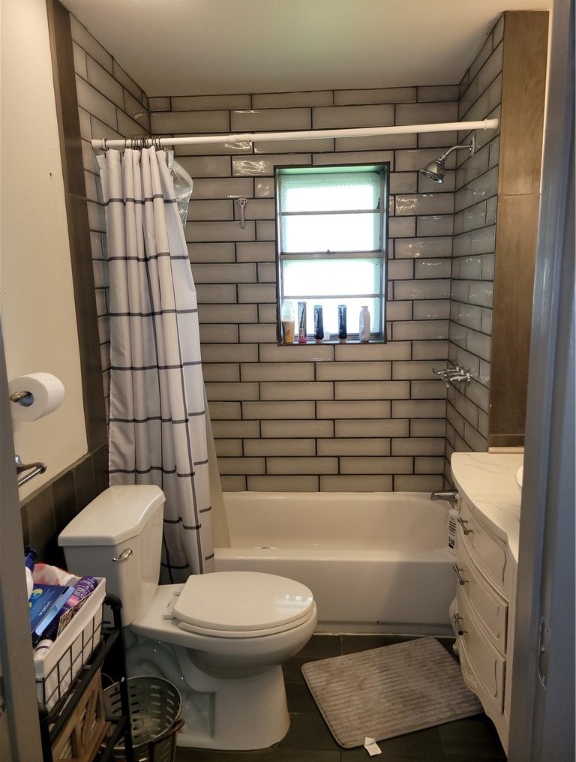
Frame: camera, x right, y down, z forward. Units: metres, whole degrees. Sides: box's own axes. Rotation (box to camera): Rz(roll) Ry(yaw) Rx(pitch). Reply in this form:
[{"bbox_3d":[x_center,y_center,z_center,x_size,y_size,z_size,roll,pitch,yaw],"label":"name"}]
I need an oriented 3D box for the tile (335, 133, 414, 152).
[{"bbox_3d":[0.438,-1.206,2.873,0.405,0.102,0.010,-1,11,3],"label":"tile"}]

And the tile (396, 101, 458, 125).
[{"bbox_3d":[0.679,-1.313,2.839,0.298,0.102,0.010,-1,11,3],"label":"tile"}]

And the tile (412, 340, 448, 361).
[{"bbox_3d":[0.756,-0.162,3.070,0.191,0.102,0.010,-1,11,3],"label":"tile"}]

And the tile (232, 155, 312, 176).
[{"bbox_3d":[-0.081,-1.097,2.922,0.405,0.102,0.010,-1,11,3],"label":"tile"}]

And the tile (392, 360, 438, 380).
[{"bbox_3d":[0.710,-0.054,3.105,0.293,0.102,0.012,0,11,3],"label":"tile"}]

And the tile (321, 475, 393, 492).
[{"bbox_3d":[0.374,0.563,3.182,0.401,0.098,0.012,-1,11,3],"label":"tile"}]

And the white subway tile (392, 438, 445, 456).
[{"bbox_3d":[0.704,0.355,3.123,0.291,0.102,0.012,-1,11,3],"label":"white subway tile"}]

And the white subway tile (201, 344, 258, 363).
[{"bbox_3d":[-0.359,-0.148,3.126,0.405,0.100,0.010,-1,12,3],"label":"white subway tile"}]

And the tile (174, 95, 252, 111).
[{"bbox_3d":[-0.380,-1.380,2.870,0.393,0.061,0.012,0,10,3],"label":"tile"}]

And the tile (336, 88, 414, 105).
[{"bbox_3d":[0.428,-1.392,2.825,0.400,0.071,0.010,-1,12,3],"label":"tile"}]

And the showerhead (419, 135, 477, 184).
[{"bbox_3d":[0.706,-0.982,2.572,0.229,0.200,0.105,-1,12,3],"label":"showerhead"}]

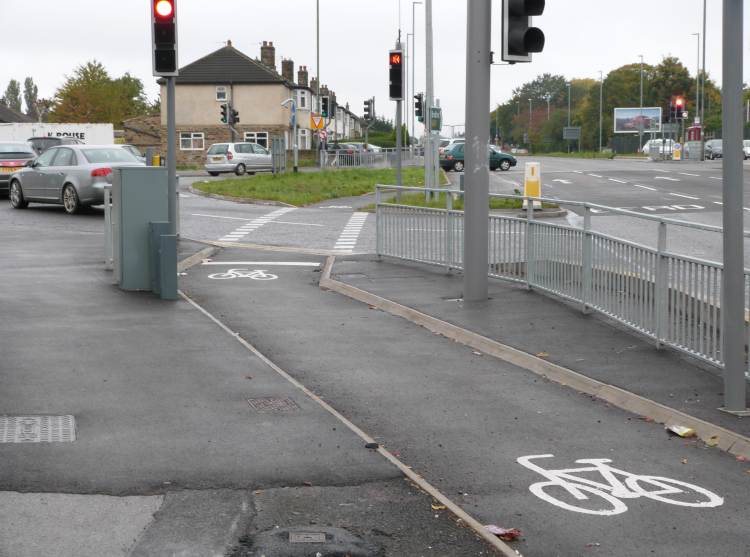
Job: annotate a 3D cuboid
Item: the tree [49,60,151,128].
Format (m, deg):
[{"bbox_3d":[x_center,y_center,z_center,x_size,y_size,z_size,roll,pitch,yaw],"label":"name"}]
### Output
[{"bbox_3d":[-21.383,-13.127,104.199,7.825,7.623,7.000,0,6,0],"label":"tree"}]

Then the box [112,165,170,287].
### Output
[{"bbox_3d":[-2.590,-0.563,14.801,0.490,1.290,0.640,-2,6,-19],"label":"box"}]

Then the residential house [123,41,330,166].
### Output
[{"bbox_3d":[-9.450,-11.028,85.064,10.900,7.441,11.500,0,6,3],"label":"residential house"}]

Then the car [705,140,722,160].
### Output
[{"bbox_3d":[25.344,-9.490,98.965,1.720,1.480,4.000,0,6,2],"label":"car"}]

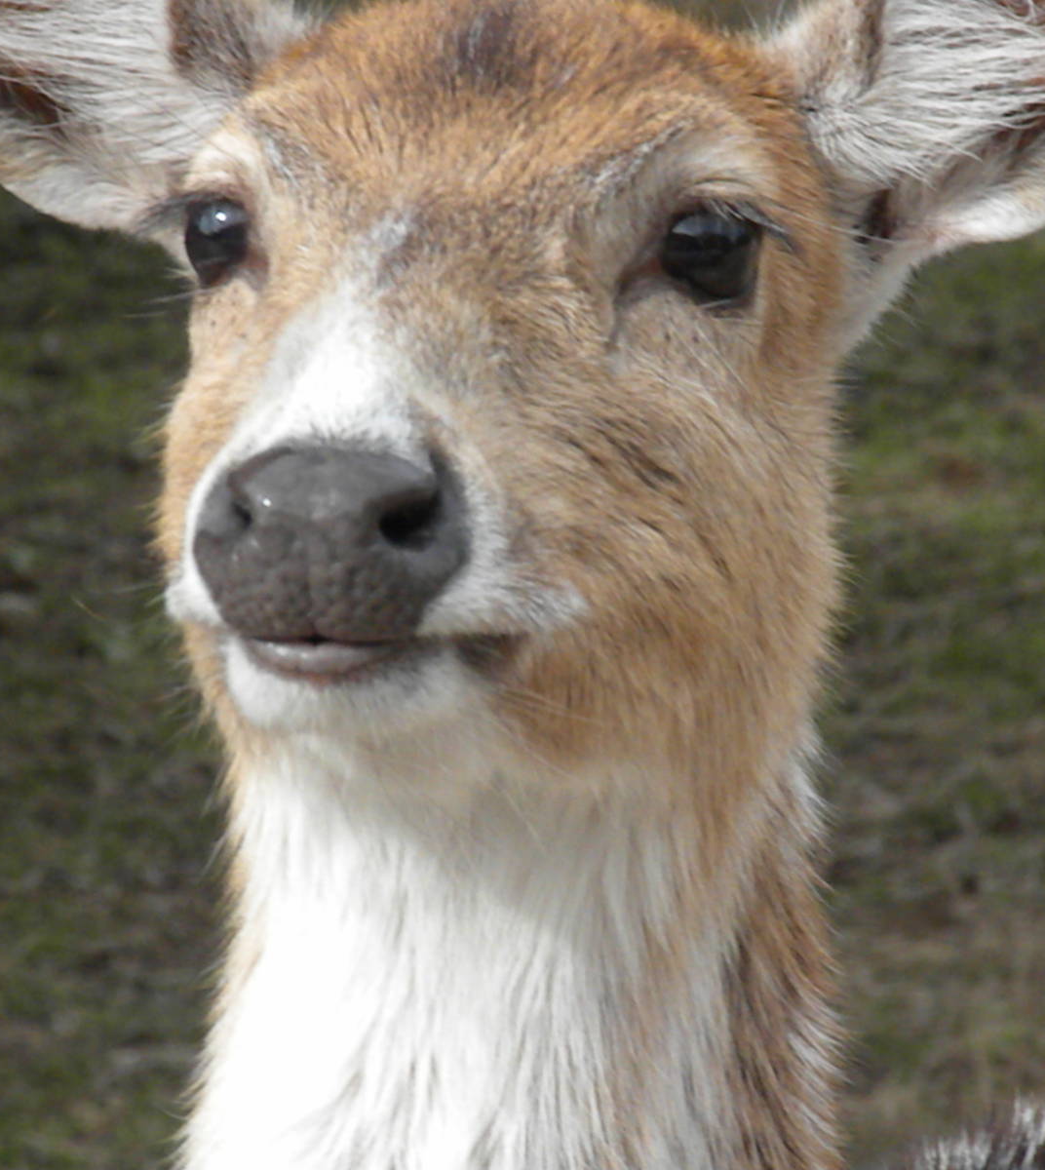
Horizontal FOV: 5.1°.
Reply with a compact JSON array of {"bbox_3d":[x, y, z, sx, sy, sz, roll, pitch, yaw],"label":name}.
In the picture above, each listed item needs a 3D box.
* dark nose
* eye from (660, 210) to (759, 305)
[{"bbox_3d":[-0.043,-0.009,2.650,0.059,0.044,0.035,2,7,18],"label":"dark nose"},{"bbox_3d":[0.044,-0.077,2.760,0.026,0.024,0.017,-5,8,-34],"label":"eye"}]

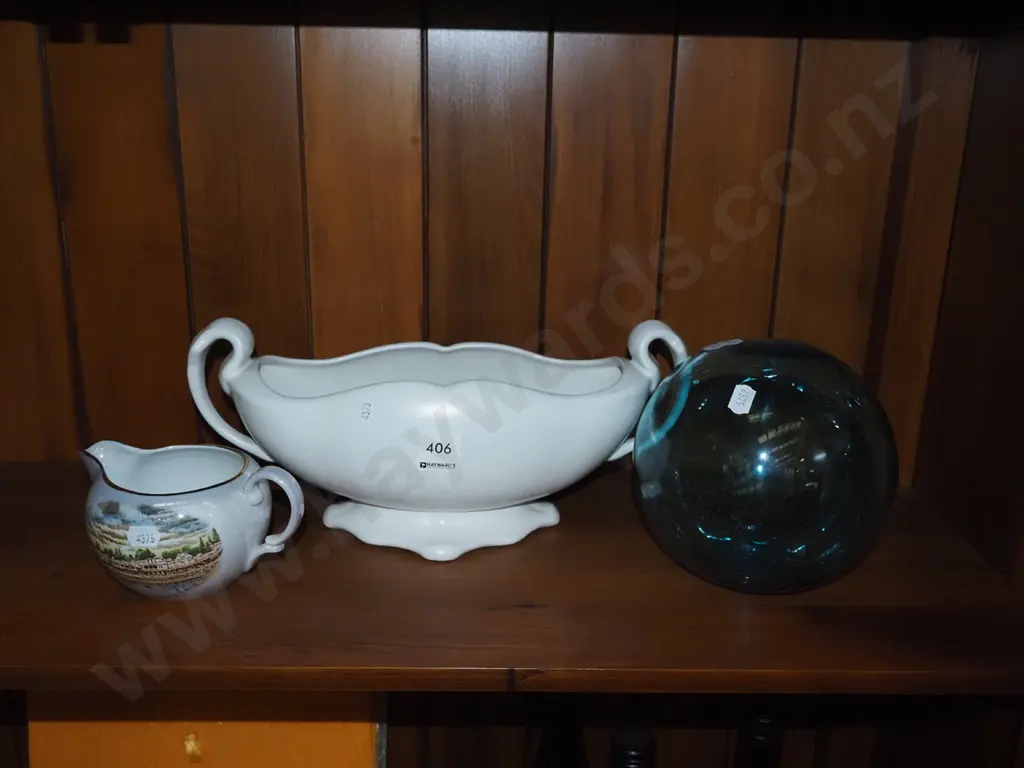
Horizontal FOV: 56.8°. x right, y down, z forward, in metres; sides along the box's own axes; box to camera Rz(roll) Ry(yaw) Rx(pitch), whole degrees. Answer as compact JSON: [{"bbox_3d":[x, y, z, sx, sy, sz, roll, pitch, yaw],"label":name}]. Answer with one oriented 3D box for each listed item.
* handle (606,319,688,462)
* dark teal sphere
[{"bbox_3d":[0.099,0.006,0.676,0.056,0.107,0.021,0,16,-4],"label":"handle"},{"bbox_3d":[0.160,0.053,0.607,0.163,0.163,0.163,1,16,-1],"label":"dark teal sphere"}]

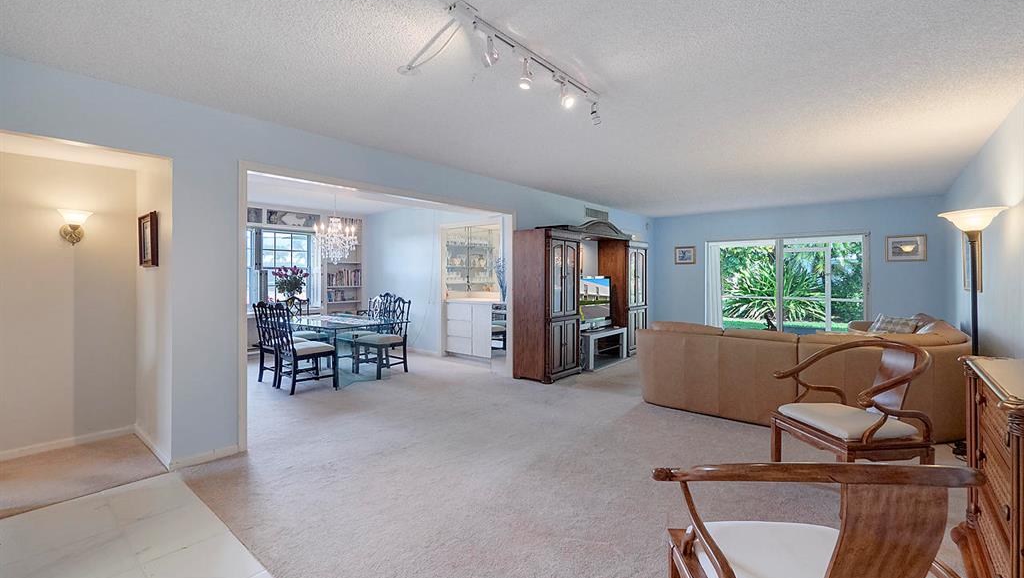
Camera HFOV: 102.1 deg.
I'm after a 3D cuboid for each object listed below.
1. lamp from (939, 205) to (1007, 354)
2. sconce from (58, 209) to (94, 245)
[{"bbox_3d":[3.471,0.280,3.104,0.345,1.730,0.345,1,2,40],"label":"lamp"},{"bbox_3d":[-3.248,-0.457,3.079,0.190,0.265,0.180,1,2,40],"label":"sconce"}]

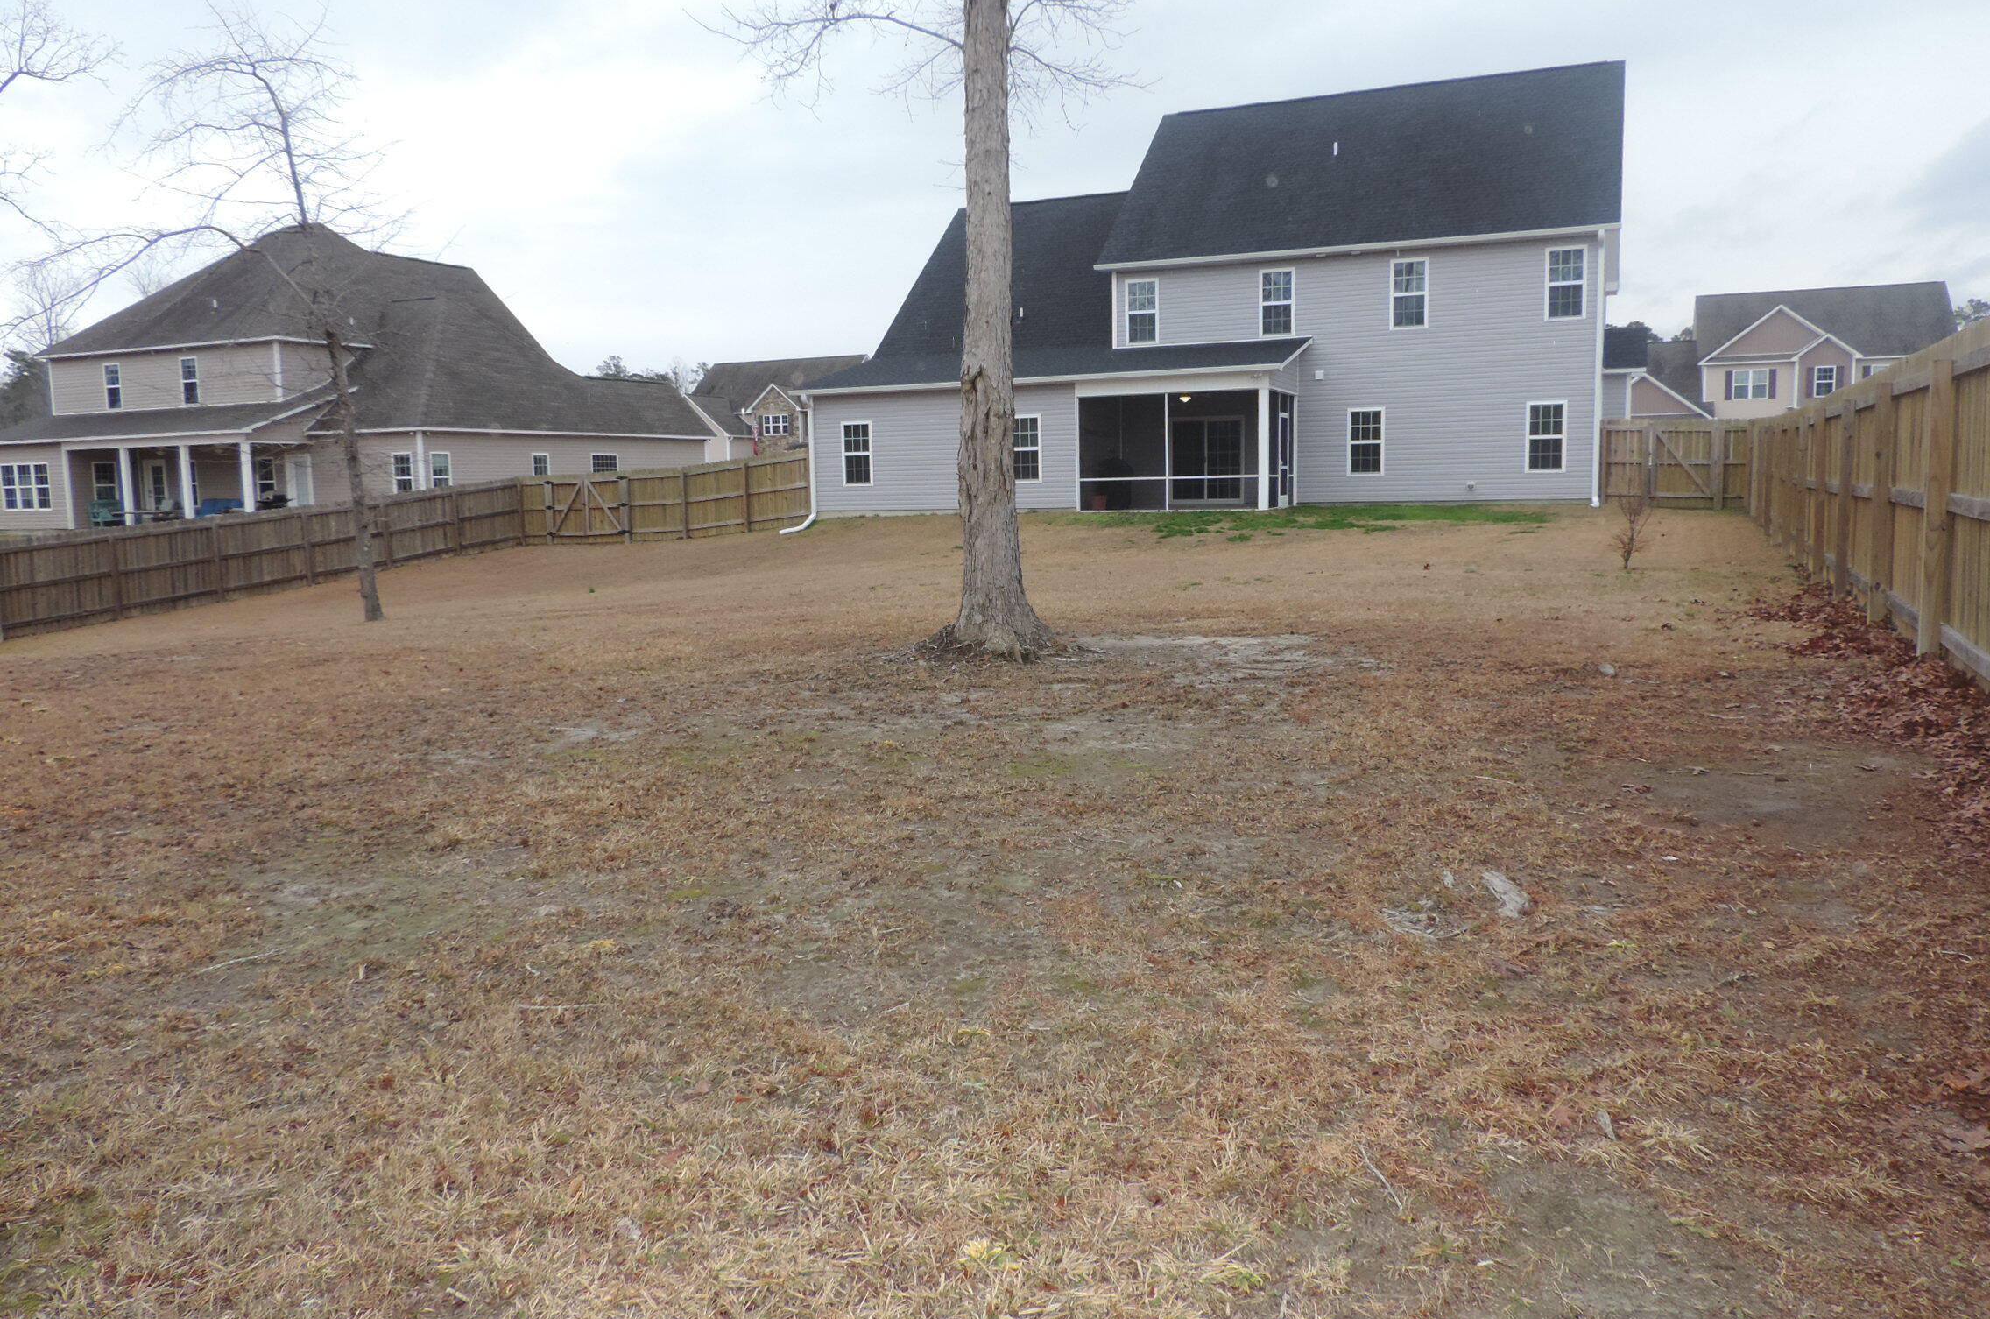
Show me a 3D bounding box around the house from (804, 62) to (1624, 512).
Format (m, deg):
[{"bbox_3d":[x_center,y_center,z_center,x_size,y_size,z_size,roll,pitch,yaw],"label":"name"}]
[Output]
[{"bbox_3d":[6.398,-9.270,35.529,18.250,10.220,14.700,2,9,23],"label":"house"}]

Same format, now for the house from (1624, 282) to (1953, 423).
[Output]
[{"bbox_3d":[37.986,-13.757,68.583,15.700,8.950,11.000,2,9,23],"label":"house"}]

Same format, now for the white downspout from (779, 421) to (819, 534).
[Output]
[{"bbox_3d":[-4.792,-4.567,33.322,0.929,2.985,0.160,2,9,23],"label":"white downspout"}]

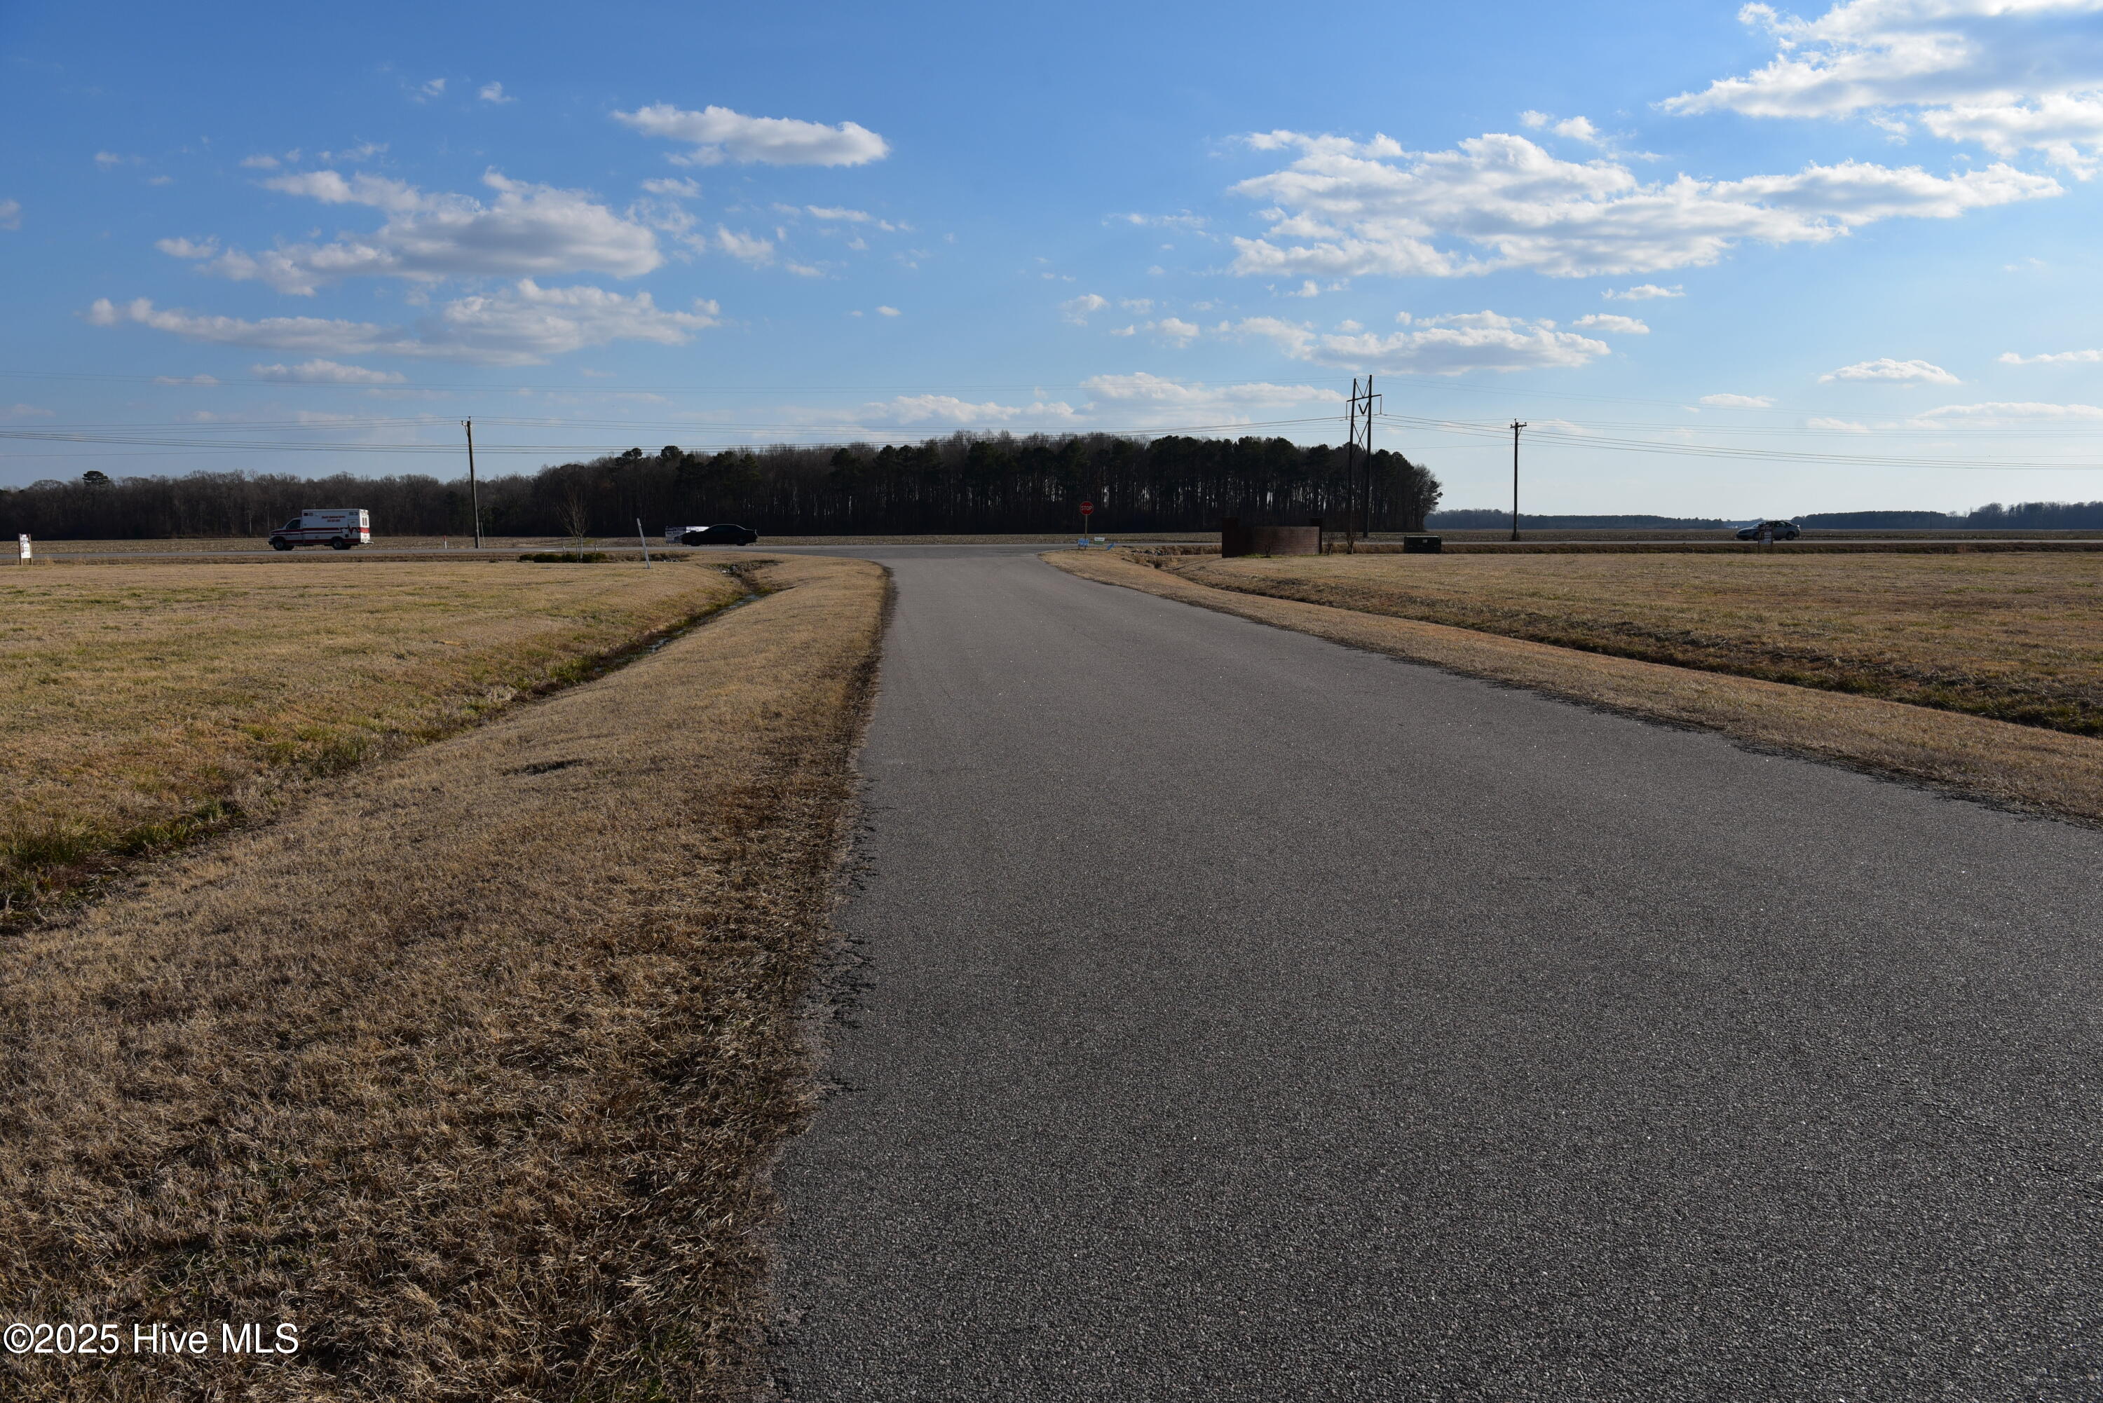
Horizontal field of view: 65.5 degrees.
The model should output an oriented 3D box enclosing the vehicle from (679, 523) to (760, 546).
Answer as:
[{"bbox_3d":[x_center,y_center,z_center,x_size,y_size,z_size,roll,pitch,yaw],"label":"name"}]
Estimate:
[{"bbox_3d":[-22.085,-11.129,109.300,4.980,1.470,1.880,-1,6,-7],"label":"vehicle"}]

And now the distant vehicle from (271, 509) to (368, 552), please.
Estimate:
[{"bbox_3d":[-47.671,-11.185,106.800,5.850,2.660,2.350,-1,6,-7],"label":"distant vehicle"}]

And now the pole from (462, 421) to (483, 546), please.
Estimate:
[{"bbox_3d":[-40.048,-15.037,113.000,0.350,9.170,2.200,-1,6,-7],"label":"pole"}]

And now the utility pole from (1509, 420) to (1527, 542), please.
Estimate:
[{"bbox_3d":[34.926,-16.536,122.500,0.350,9.150,2.400,-1,6,-7],"label":"utility pole"}]

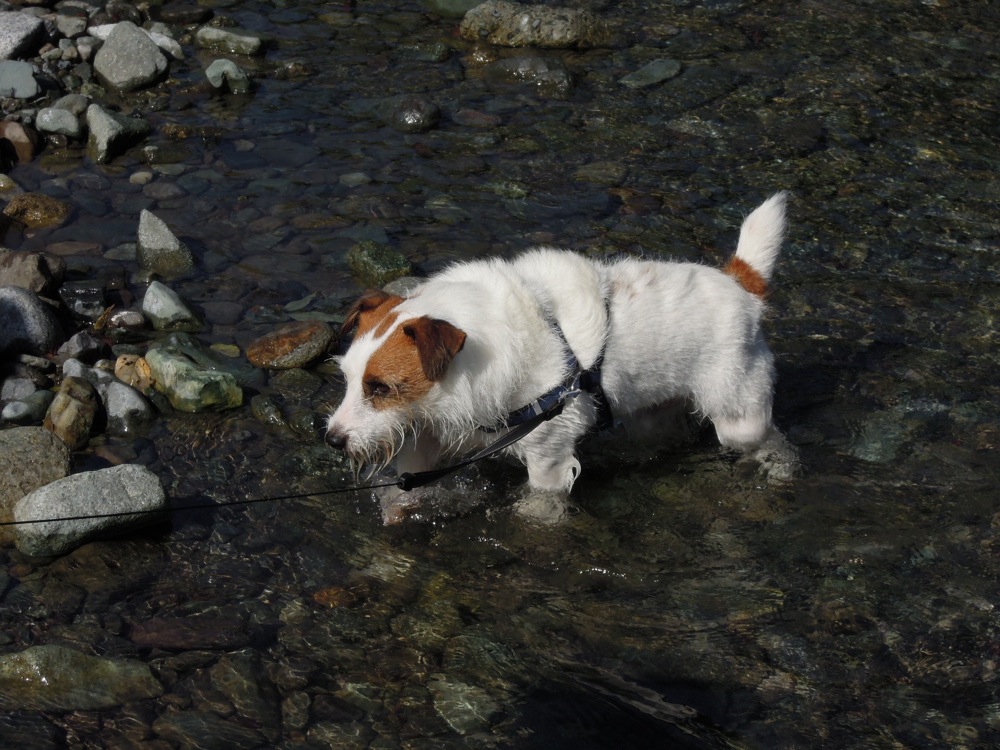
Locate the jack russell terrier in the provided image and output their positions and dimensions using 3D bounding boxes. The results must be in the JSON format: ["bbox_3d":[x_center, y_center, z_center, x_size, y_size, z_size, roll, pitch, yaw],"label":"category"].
[{"bbox_3d":[0.062,-0.018,3.240,0.510,0.355,0.190,-10,31,-17],"label":"jack russell terrier"}]

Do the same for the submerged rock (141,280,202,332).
[{"bbox_3d":[-0.417,-0.087,3.671,0.077,0.062,0.062,4,26,9],"label":"submerged rock"}]

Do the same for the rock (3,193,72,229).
[{"bbox_3d":[-0.620,-0.220,3.871,0.093,0.041,0.063,0,29,0],"label":"rock"}]

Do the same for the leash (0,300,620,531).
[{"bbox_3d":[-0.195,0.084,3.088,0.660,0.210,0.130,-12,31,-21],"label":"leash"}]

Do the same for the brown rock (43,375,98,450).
[{"bbox_3d":[-0.502,0.044,3.377,0.062,0.080,0.065,0,26,0],"label":"brown rock"}]

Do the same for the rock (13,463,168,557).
[{"bbox_3d":[-0.449,0.147,3.167,0.168,0.078,0.098,-9,27,-18],"label":"rock"}]

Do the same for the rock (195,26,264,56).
[{"bbox_3d":[-0.410,-0.505,4.378,0.106,0.039,0.056,0,29,0],"label":"rock"}]

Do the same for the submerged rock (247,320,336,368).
[{"bbox_3d":[-0.261,-0.038,3.595,0.112,0.052,0.078,-10,28,-20],"label":"submerged rock"}]

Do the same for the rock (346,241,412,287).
[{"bbox_3d":[-0.156,-0.144,3.743,0.085,0.052,0.070,0,29,0],"label":"rock"}]

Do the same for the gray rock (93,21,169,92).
[{"bbox_3d":[-0.569,-0.490,4.448,0.115,0.098,0.100,0,26,0],"label":"gray rock"}]

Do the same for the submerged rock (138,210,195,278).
[{"bbox_3d":[-0.433,-0.170,3.739,0.074,0.091,0.070,0,29,0],"label":"submerged rock"}]

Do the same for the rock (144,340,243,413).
[{"bbox_3d":[-0.365,-0.003,3.451,0.117,0.079,0.113,0,29,0],"label":"rock"}]

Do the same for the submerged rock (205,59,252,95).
[{"bbox_3d":[-0.419,-0.459,4.446,0.070,0.052,0.055,0,26,0],"label":"submerged rock"}]

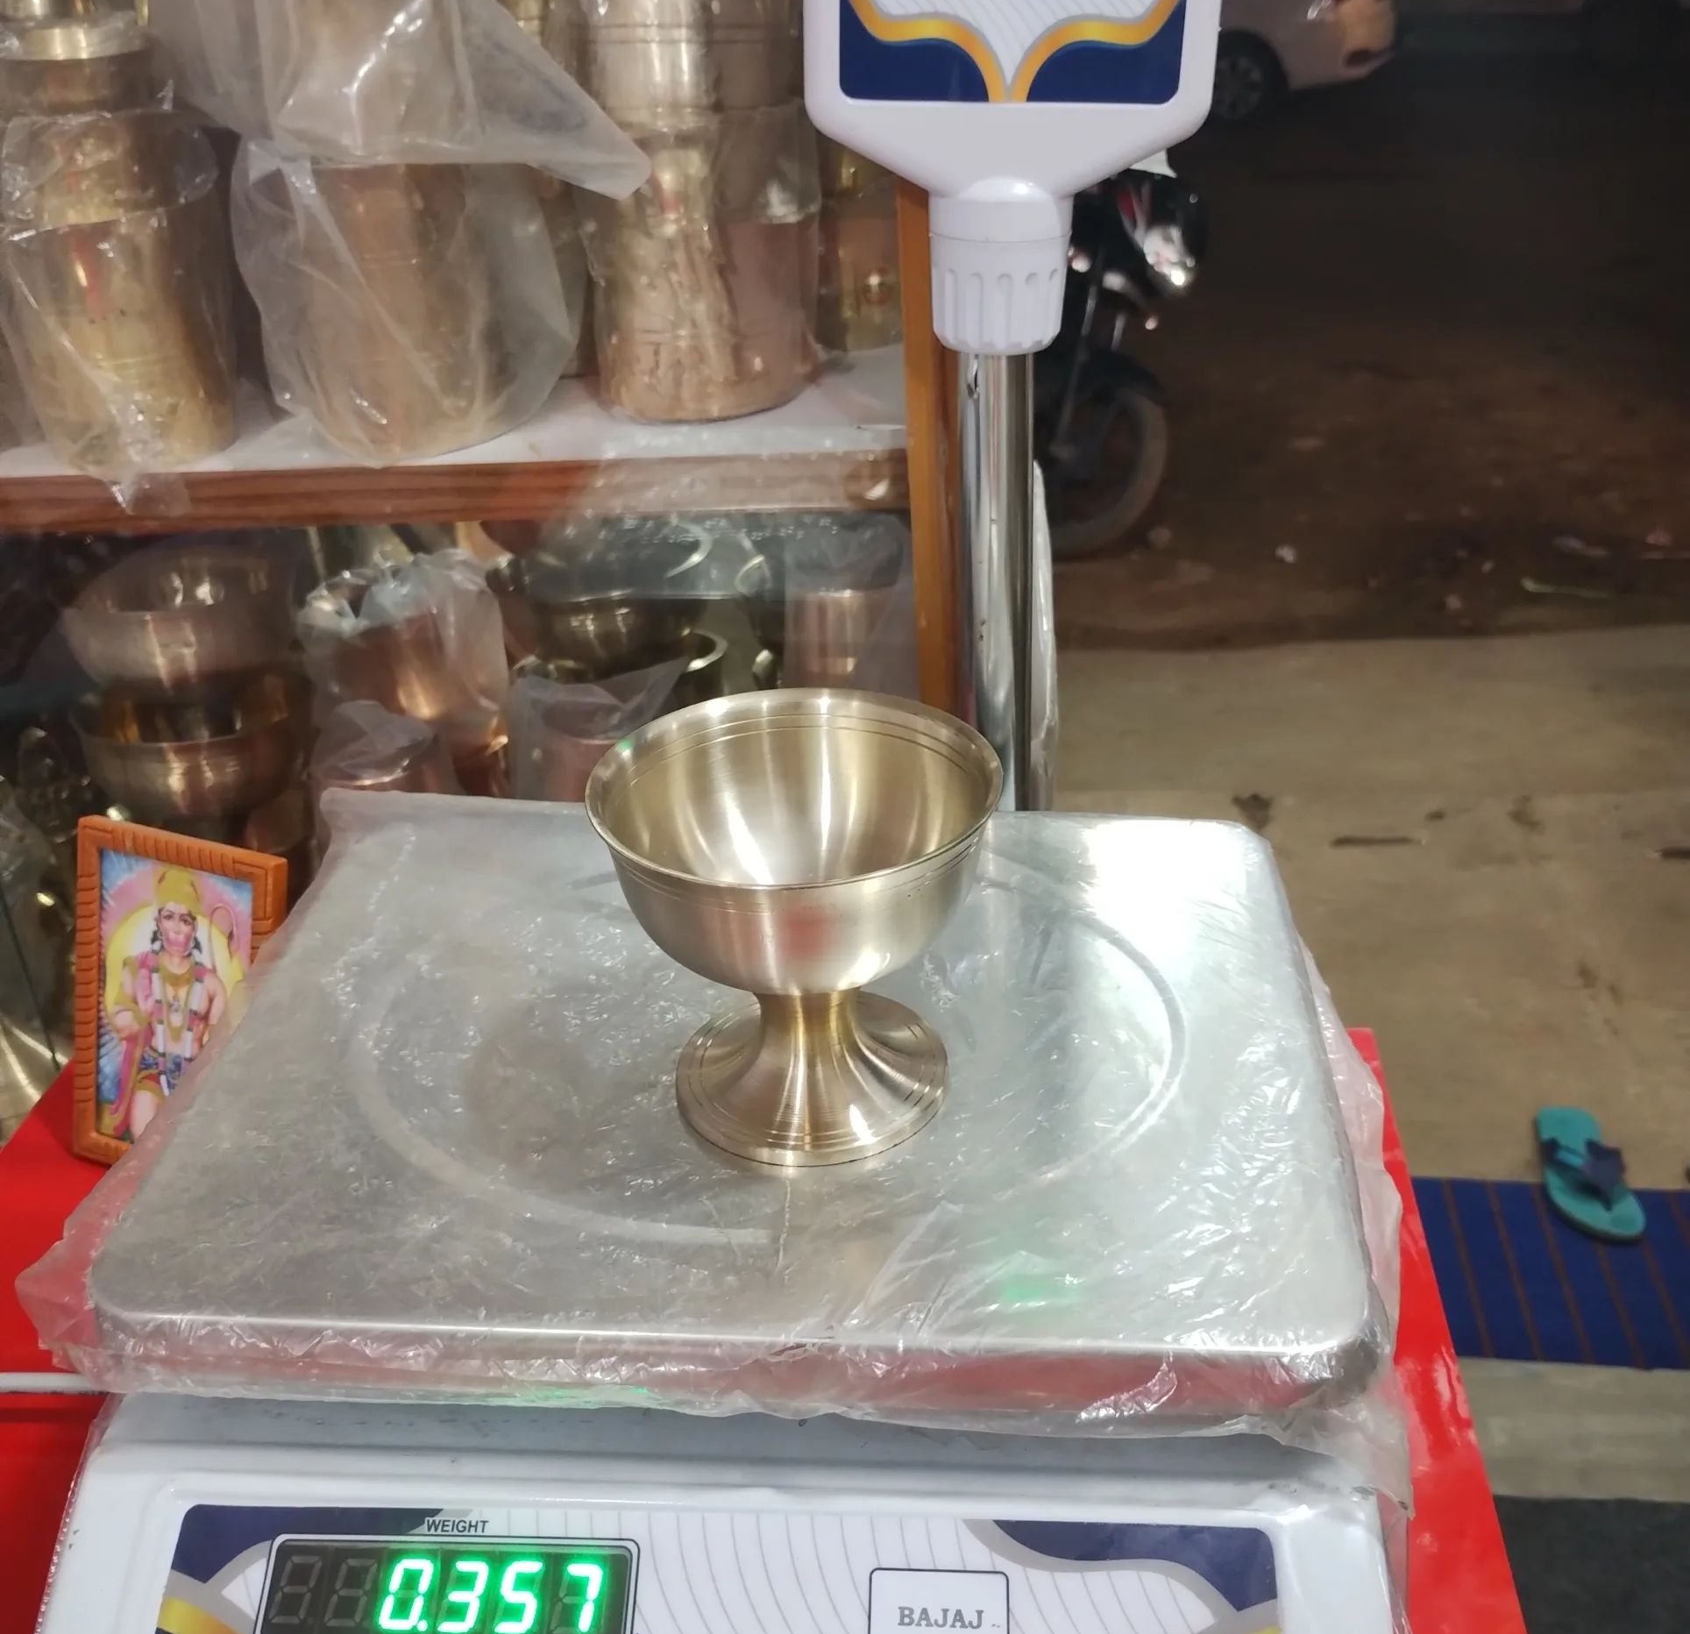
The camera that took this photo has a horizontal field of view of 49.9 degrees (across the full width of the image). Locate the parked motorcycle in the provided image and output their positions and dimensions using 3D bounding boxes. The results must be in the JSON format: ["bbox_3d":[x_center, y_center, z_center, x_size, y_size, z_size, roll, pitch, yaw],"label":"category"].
[{"bbox_3d":[0.351,-1.521,5.587,0.750,1.070,1.980,-17,32,-23],"label":"parked motorcycle"}]

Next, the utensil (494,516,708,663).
[{"bbox_3d":[-0.124,-0.109,0.944,0.115,0.065,0.115,-2,30,1],"label":"utensil"}]

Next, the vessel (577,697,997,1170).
[{"bbox_3d":[-0.010,0.032,0.477,0.101,0.093,0.101,1,30,5],"label":"vessel"}]

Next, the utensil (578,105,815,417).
[{"bbox_3d":[-0.068,-0.260,0.857,0.109,0.128,0.109,-2,30,1],"label":"utensil"}]

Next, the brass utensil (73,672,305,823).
[{"bbox_3d":[-0.346,-0.031,0.966,0.117,0.068,0.117,-2,30,1],"label":"brass utensil"}]

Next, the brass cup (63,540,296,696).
[{"bbox_3d":[-0.336,-0.095,0.929,0.116,0.066,0.116,-2,30,1],"label":"brass cup"}]

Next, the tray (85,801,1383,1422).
[{"bbox_3d":[-0.023,0.068,0.528,0.313,0.021,0.243,1,30,5],"label":"tray"}]

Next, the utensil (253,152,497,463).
[{"bbox_3d":[-0.208,-0.234,0.825,0.111,0.126,0.111,-2,30,1],"label":"utensil"}]

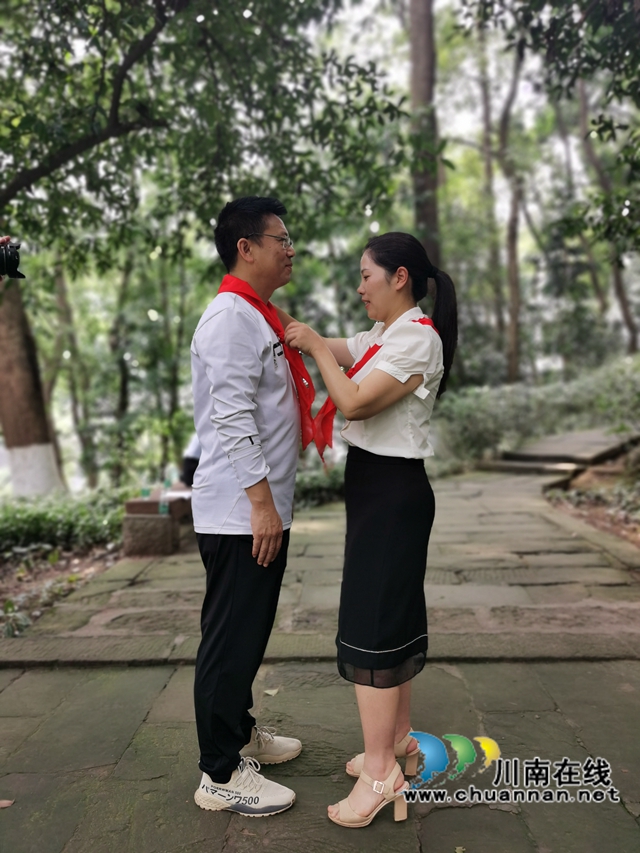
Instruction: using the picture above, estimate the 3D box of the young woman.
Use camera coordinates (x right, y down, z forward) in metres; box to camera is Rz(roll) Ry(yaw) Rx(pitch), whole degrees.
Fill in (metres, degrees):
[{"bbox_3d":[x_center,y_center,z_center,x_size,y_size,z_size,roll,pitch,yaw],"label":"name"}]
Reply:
[{"bbox_3d":[0.145,0.270,1.900,0.500,1.640,0.450,0,2,-9],"label":"young woman"}]

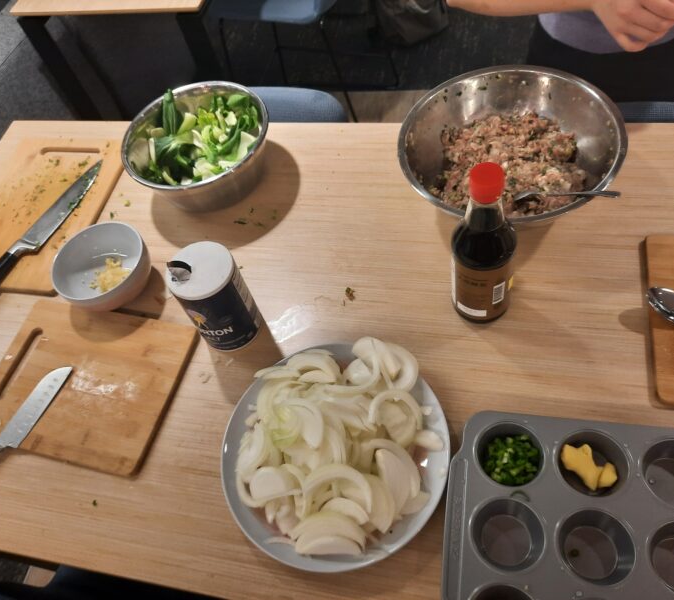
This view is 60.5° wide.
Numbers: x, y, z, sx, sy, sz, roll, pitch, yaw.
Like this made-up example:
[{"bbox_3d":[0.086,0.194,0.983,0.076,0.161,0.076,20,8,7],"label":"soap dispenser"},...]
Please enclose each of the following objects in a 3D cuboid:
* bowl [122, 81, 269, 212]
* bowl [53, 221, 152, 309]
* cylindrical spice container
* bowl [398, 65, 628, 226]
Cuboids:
[{"bbox_3d":[-0.207,-0.227,0.915,0.231,0.103,0.231,-5,58,9],"label":"bowl"},{"bbox_3d":[-0.335,-0.041,0.848,0.136,0.067,0.136,-5,58,9],"label":"bowl"},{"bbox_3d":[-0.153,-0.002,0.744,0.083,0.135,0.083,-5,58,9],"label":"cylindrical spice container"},{"bbox_3d":[0.233,-0.183,0.793,0.283,0.105,0.283,-5,58,9],"label":"bowl"}]

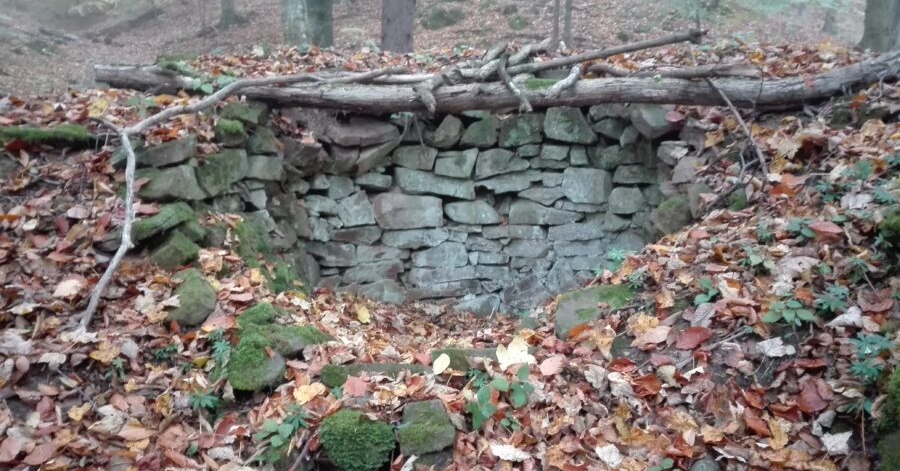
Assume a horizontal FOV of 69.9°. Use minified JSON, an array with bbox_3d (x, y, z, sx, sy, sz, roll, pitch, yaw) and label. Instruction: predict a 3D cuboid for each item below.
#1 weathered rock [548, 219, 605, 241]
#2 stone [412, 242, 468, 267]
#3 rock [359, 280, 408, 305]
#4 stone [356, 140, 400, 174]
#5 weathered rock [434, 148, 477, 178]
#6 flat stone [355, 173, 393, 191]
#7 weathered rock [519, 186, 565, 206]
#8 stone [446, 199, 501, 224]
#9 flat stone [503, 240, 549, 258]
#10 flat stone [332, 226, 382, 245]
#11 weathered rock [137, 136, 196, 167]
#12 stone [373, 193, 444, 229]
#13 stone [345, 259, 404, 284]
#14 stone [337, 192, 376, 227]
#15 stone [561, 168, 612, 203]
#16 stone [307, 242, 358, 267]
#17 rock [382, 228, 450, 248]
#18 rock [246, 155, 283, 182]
[{"bbox_3d":[0.811,-0.032,4.128,0.346,0.137,0.220,0,11,0],"label":"weathered rock"},{"bbox_3d":[-0.061,0.122,4.130,0.346,0.162,0.220,0,11,0],"label":"stone"},{"bbox_3d":[-0.428,0.355,4.079,0.293,0.148,0.220,0,11,0],"label":"rock"},{"bbox_3d":[-0.383,-0.417,3.490,0.280,0.085,0.200,-26,3,2],"label":"stone"},{"bbox_3d":[0.033,-0.442,3.895,0.248,0.170,0.190,1,9,0],"label":"weathered rock"},{"bbox_3d":[-0.421,-0.297,3.546,0.204,0.108,0.160,0,12,0],"label":"flat stone"},{"bbox_3d":[0.558,-0.244,3.925,0.274,0.114,0.190,1,9,0],"label":"weathered rock"},{"bbox_3d":[0.119,-0.124,3.481,0.290,0.120,0.180,3,3,0],"label":"stone"},{"bbox_3d":[0.469,0.080,3.950,0.264,0.104,0.180,1,9,0],"label":"flat stone"},{"bbox_3d":[-0.488,0.000,3.481,0.260,0.100,0.180,-2,3,0],"label":"flat stone"},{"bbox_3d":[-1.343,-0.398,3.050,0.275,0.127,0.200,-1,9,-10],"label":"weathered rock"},{"bbox_3d":[-0.252,-0.146,3.910,0.425,0.204,0.220,1,9,0],"label":"stone"},{"bbox_3d":[-0.437,0.206,3.678,0.344,0.133,0.210,0,12,0],"label":"stone"},{"bbox_3d":[-0.491,-0.137,3.476,0.195,0.180,0.170,0,3,0],"label":"stone"},{"bbox_3d":[0.755,-0.276,3.560,0.279,0.193,0.220,0,12,0],"label":"stone"},{"bbox_3d":[-0.718,0.115,3.900,0.295,0.147,0.200,-1,9,-10],"label":"stone"},{"bbox_3d":[-0.214,0.019,4.120,0.418,0.137,0.240,0,11,0],"label":"rock"},{"bbox_3d":[-0.850,-0.307,3.031,0.165,0.120,0.180,0,3,0],"label":"rock"}]

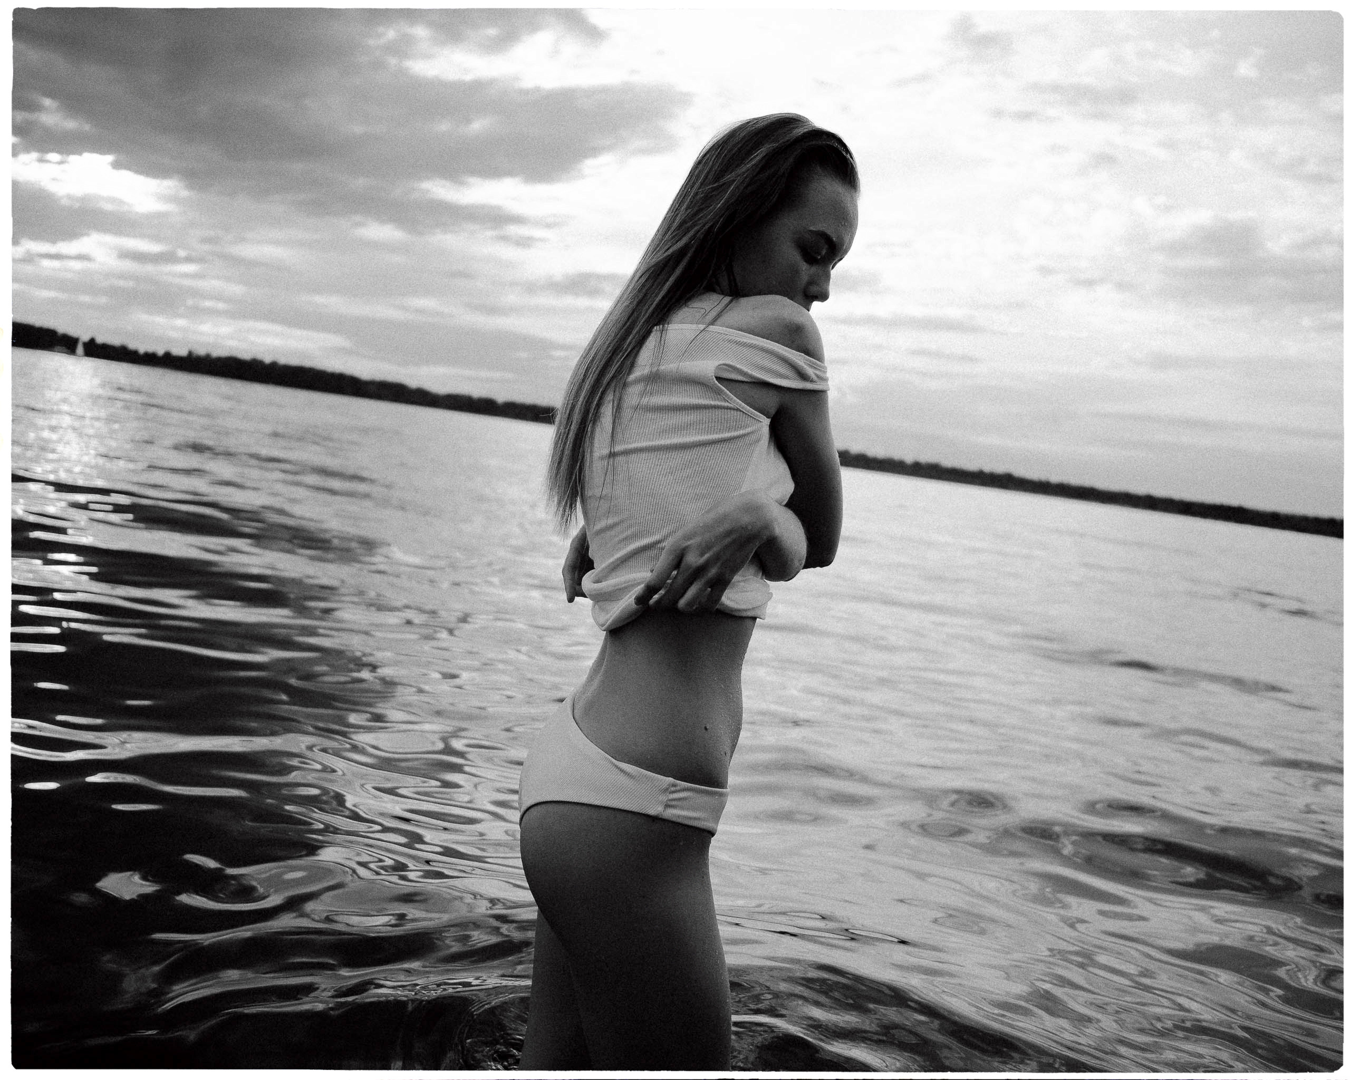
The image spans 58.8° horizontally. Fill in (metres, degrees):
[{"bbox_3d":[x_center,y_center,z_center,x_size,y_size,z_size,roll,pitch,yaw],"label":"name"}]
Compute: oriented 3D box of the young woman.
[{"bbox_3d":[-0.020,0.344,1.393,0.350,1.660,0.420,6,5,-22],"label":"young woman"}]

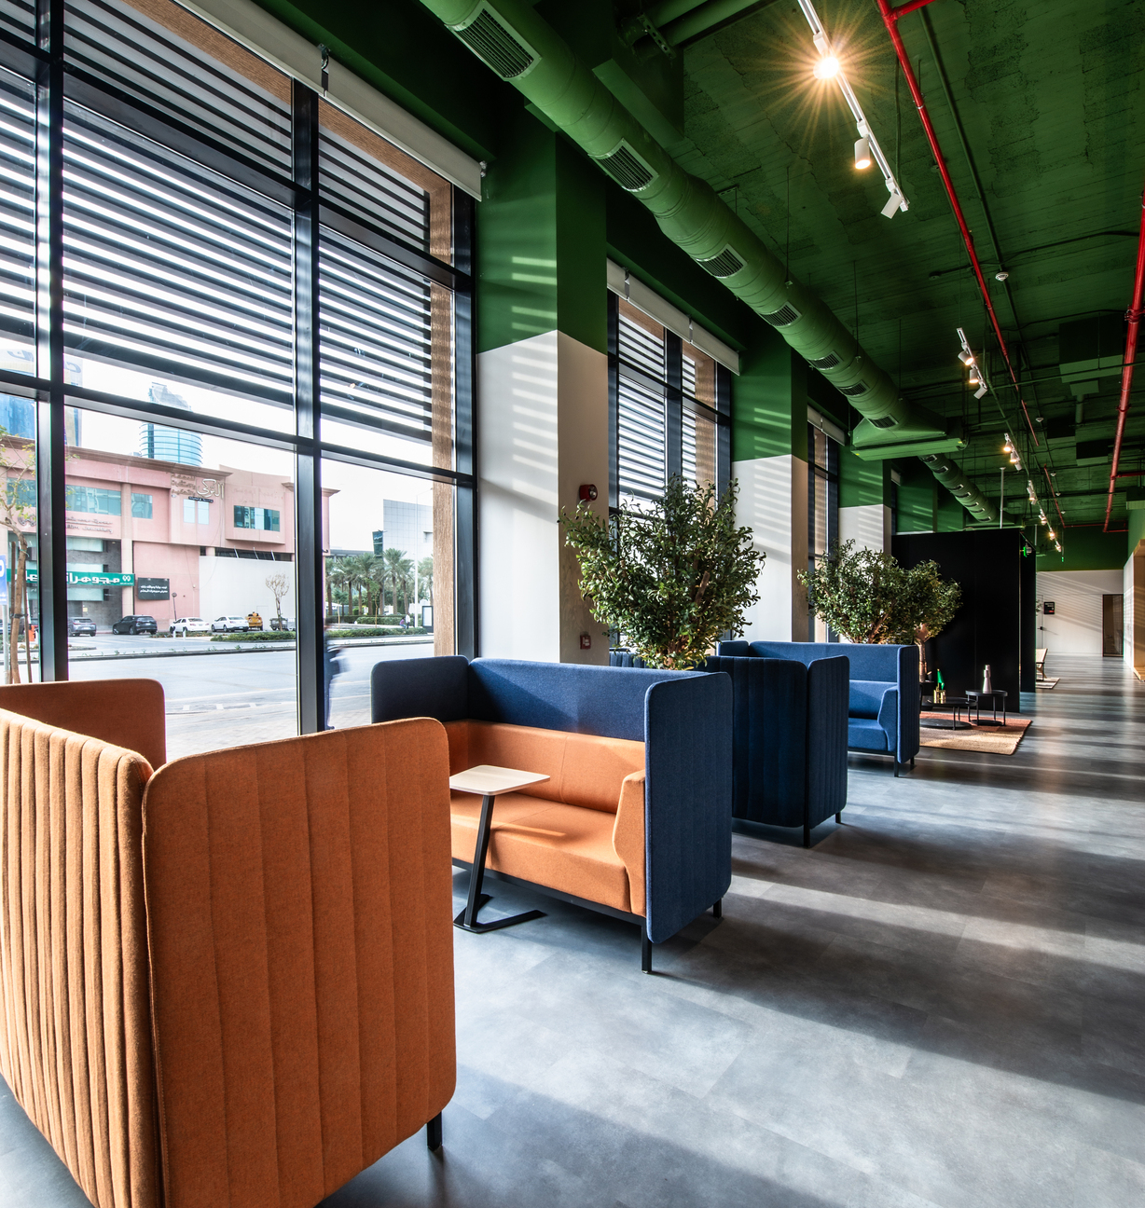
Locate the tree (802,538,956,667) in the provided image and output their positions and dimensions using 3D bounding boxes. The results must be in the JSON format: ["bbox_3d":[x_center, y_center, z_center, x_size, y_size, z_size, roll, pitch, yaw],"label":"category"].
[{"bbox_3d":[3.377,0.441,7.497,1.547,2.321,1.547,-2,-2,38],"label":"tree"}]

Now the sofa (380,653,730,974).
[{"bbox_3d":[-0.177,0.942,3.574,1.857,1.194,0.783,-2,-2,38],"label":"sofa"}]

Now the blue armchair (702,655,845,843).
[{"bbox_3d":[0.985,0.967,5.040,1.857,1.194,0.774,-2,-2,38],"label":"blue armchair"}]

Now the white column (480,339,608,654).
[{"bbox_3d":[-0.206,-0.152,5.041,0.774,3.452,0.600,-2,-2,38],"label":"white column"}]

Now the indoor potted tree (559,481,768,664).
[{"bbox_3d":[0.583,0.391,4.184,1.276,2.311,1.276,-2,-2,38],"label":"indoor potted tree"}]

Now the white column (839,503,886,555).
[{"bbox_3d":[5.256,-0.006,11.914,0.754,3.394,0.580,-2,-2,38],"label":"white column"}]

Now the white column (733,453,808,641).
[{"bbox_3d":[2.560,-0.083,8.530,0.774,3.433,0.609,-2,-2,38],"label":"white column"}]

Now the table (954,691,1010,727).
[{"bbox_3d":[5.619,1.414,9.035,0.522,0.411,0.522,-2,-2,38],"label":"table"}]

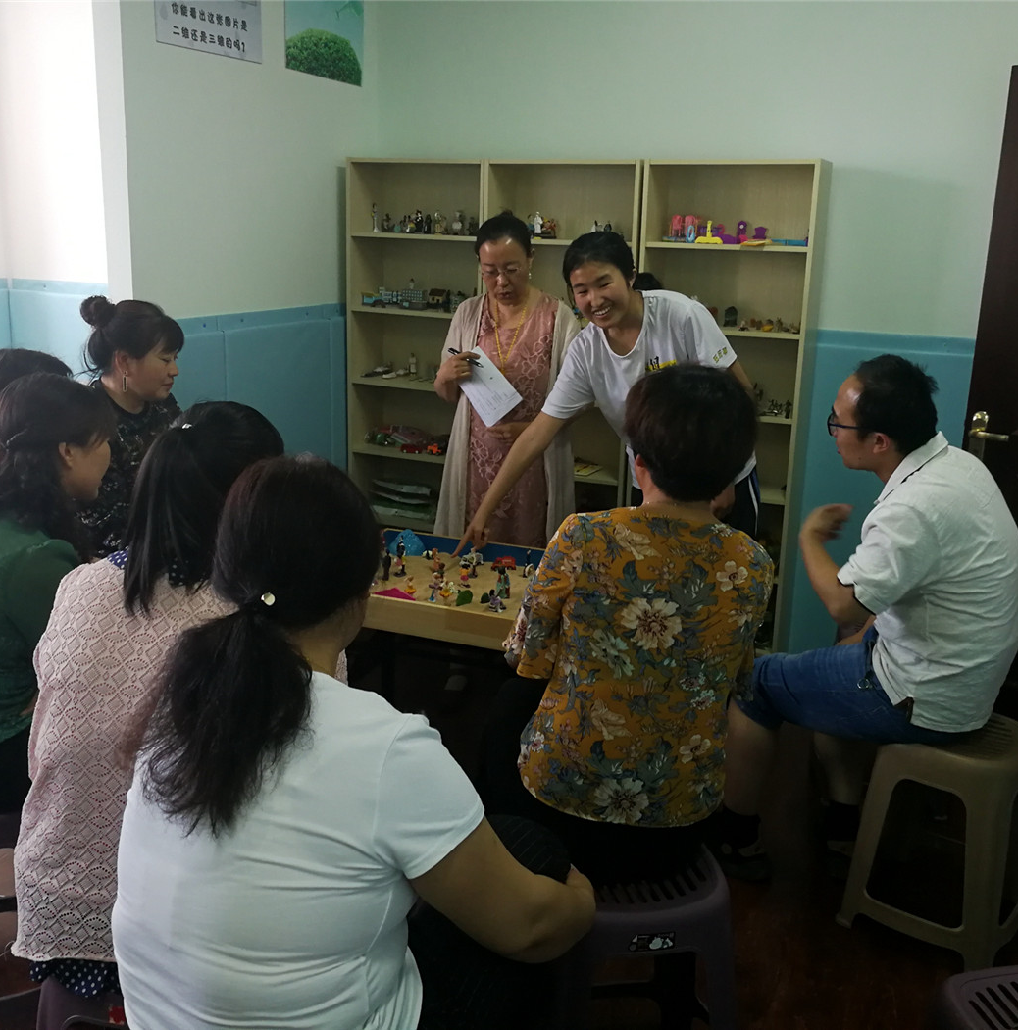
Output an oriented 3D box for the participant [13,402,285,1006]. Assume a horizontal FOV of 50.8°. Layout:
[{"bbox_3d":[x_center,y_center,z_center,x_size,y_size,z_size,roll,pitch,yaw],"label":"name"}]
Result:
[{"bbox_3d":[-0.403,0.429,1.811,0.500,1.265,0.720,8,14,26],"label":"participant"}]

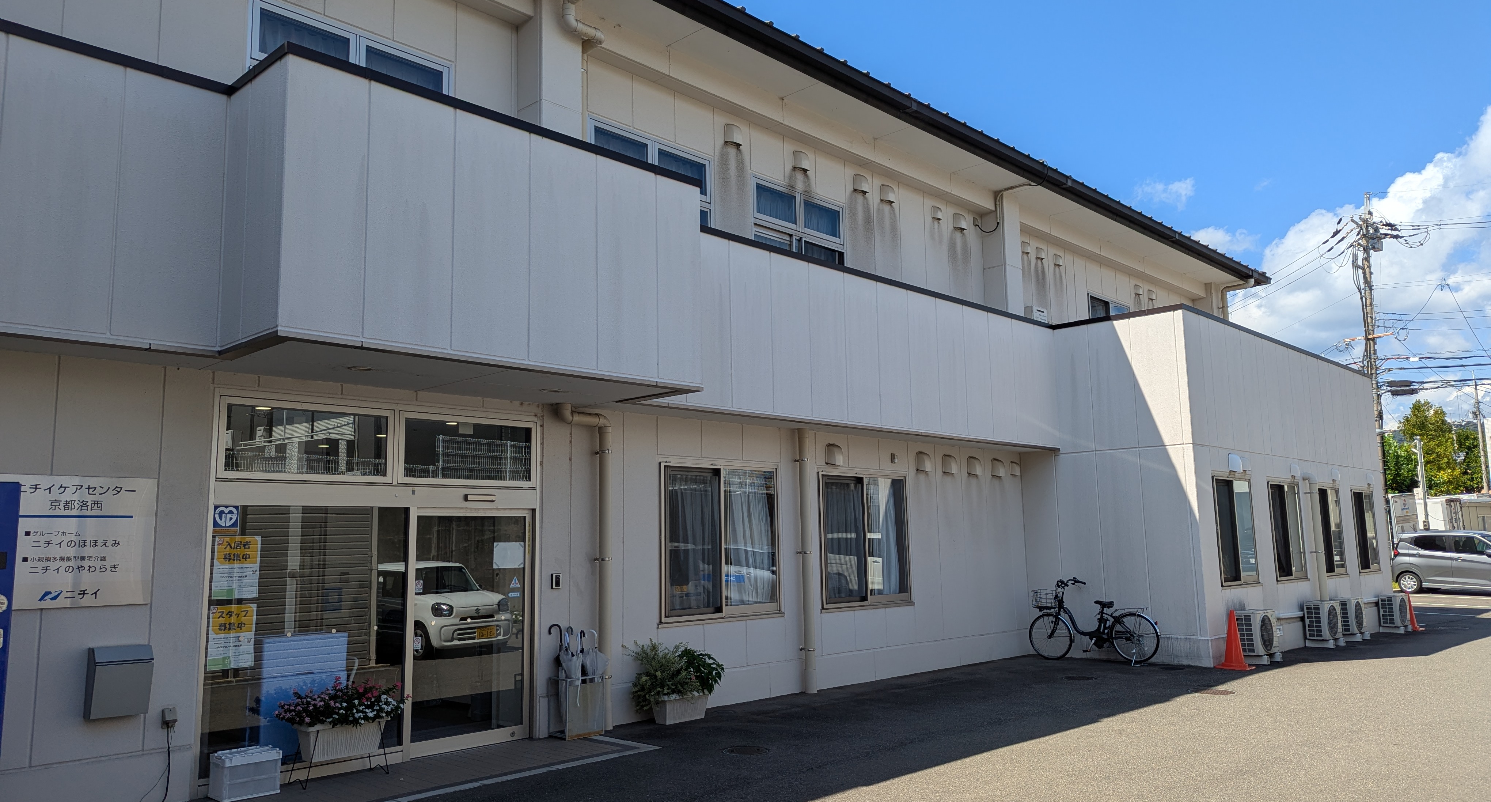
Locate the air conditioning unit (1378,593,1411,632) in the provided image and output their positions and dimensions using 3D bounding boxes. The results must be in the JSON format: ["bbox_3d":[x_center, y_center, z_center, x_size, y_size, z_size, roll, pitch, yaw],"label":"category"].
[{"bbox_3d":[11.739,3.857,18.786,0.331,0.647,0.803,-9,-11,43],"label":"air conditioning unit"}]

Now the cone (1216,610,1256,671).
[{"bbox_3d":[6.087,2.961,12.899,0.380,0.700,0.380,-9,-11,43],"label":"cone"}]

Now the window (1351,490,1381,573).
[{"bbox_3d":[11.464,2.403,19.113,0.110,1.465,1.495,-9,-11,43],"label":"window"}]

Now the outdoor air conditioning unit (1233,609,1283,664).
[{"bbox_3d":[6.630,3.063,13.484,0.330,0.638,0.800,-9,-11,43],"label":"outdoor air conditioning unit"}]

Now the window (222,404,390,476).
[{"bbox_3d":[-3.187,0.301,7.584,0.070,0.482,1.228,-8,-10,43],"label":"window"}]

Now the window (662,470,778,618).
[{"bbox_3d":[-0.216,1.406,10.516,0.090,1.508,1.674,-9,-11,43],"label":"window"}]

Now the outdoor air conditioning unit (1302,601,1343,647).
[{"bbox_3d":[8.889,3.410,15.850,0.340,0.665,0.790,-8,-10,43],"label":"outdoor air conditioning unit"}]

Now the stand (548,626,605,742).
[{"bbox_3d":[-1.434,2.352,8.777,0.311,0.923,0.461,-9,-11,43],"label":"stand"}]

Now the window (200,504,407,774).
[{"bbox_3d":[-3.132,1.652,7.449,0.080,1.775,1.423,-9,-11,43],"label":"window"}]

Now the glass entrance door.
[{"bbox_3d":[-2.189,1.818,8.344,0.080,1.906,1.124,-9,-11,43],"label":"glass entrance door"}]

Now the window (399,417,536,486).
[{"bbox_3d":[-2.262,0.419,8.538,0.070,0.487,1.203,-8,-10,43],"label":"window"}]

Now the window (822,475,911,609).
[{"bbox_3d":[1.427,1.636,12.168,0.110,1.535,1.716,-9,-11,43],"label":"window"}]

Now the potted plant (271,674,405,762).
[{"bbox_3d":[-2.850,2.225,7.316,0.360,0.530,0.900,-8,-10,43],"label":"potted plant"}]

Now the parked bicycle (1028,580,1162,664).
[{"bbox_3d":[4.592,2.905,13.721,1.786,1.084,0.562,-9,-11,43],"label":"parked bicycle"}]

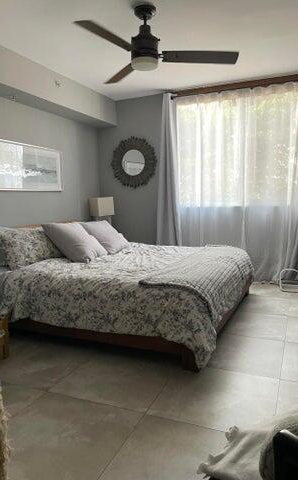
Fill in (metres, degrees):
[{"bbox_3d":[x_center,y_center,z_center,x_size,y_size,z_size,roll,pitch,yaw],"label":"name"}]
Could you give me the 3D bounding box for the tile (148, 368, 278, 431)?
[{"bbox_3d":[0.378,0.851,1.968,0.602,0.015,0.602,2,7,23],"label":"tile"}]

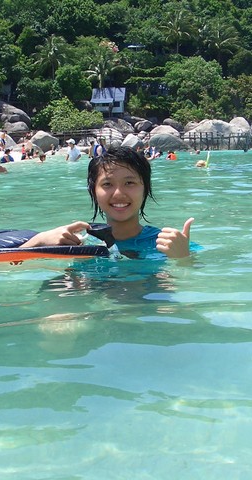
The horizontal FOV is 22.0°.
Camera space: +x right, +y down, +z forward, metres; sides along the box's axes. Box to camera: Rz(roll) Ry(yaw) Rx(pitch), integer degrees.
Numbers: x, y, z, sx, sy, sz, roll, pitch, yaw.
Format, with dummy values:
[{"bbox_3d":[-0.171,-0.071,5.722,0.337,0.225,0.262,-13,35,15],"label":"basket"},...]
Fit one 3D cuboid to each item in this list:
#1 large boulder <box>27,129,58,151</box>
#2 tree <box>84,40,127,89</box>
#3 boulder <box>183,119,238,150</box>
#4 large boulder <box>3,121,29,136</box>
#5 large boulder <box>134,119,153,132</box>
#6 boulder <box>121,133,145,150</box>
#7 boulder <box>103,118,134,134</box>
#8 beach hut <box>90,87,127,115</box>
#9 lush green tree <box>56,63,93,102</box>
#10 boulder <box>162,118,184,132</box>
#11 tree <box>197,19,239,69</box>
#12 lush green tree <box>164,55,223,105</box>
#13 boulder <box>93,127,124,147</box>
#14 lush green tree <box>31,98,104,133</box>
[{"bbox_3d":[-7.443,-8.764,57.000,2.700,1.800,2.400,-1,8,0],"label":"large boulder"},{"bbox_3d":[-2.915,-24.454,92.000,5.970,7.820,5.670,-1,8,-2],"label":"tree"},{"bbox_3d":[9.663,-12.065,74.000,6.400,3.660,5.000,-1,8,0],"label":"boulder"},{"bbox_3d":[-12.636,-12.694,74.000,2.970,1.940,2.380,-2,8,-9],"label":"large boulder"},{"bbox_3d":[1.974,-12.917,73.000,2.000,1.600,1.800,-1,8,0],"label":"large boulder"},{"bbox_3d":[0.643,-9.692,64.000,2.370,1.880,2.020,0,8,1],"label":"boulder"},{"bbox_3d":[-0.763,-13.272,76.000,3.520,2.000,2.820,0,8,-1],"label":"boulder"},{"bbox_3d":[-2.272,-18.108,84.000,4.600,3.700,4.400,1,8,10],"label":"beach hut"},{"bbox_3d":[-7.004,-21.283,88.000,5.000,5.600,4.800,-1,8,0],"label":"lush green tree"},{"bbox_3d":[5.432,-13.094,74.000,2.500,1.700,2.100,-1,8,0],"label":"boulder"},{"bbox_3d":[15.438,-32.462,108.000,6.680,8.850,6.500,-1,8,0],"label":"tree"},{"bbox_3d":[9.179,-21.351,88.000,8.430,7.210,7.590,0,8,6],"label":"lush green tree"},{"bbox_3d":[-1.677,-9.869,62.000,3.070,1.920,2.600,-1,8,0],"label":"boulder"},{"bbox_3d":[-6.690,-14.352,74.000,8.000,4.120,6.500,-1,8,0],"label":"lush green tree"}]

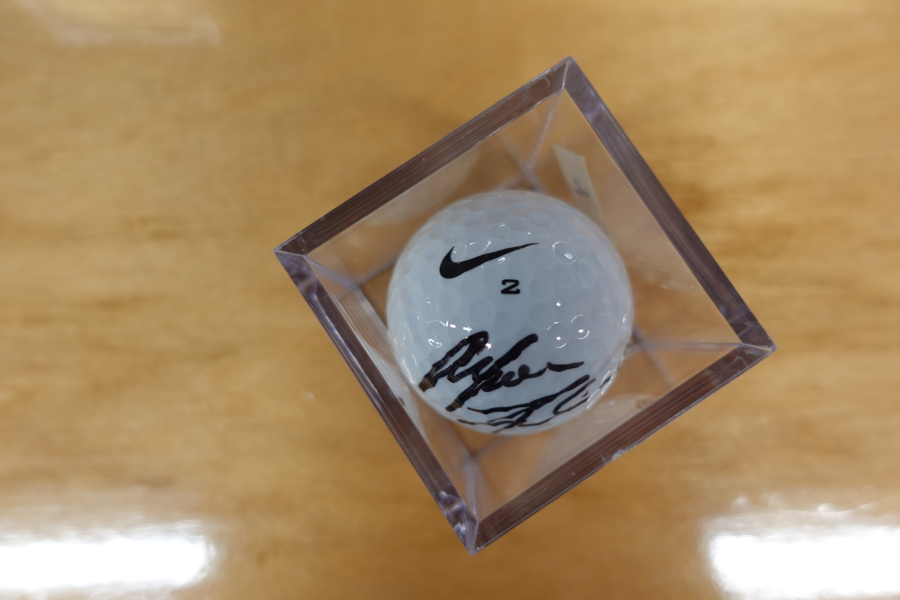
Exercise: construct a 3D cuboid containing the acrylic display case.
[{"bbox_3d":[0.010,0.001,0.108,0.050,0.049,0.050,-34,87,-1],"label":"acrylic display case"}]

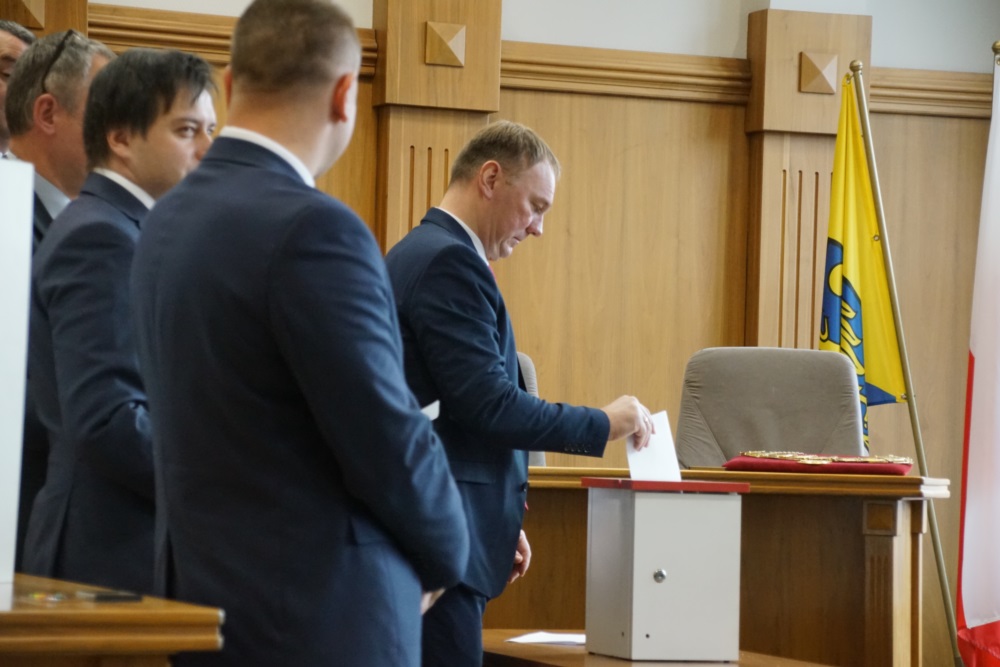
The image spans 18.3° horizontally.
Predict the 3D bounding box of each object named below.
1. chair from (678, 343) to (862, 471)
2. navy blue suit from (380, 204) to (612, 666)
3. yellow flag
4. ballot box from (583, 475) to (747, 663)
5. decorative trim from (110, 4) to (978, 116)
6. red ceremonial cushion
[{"bbox_3d":[0.658,0.582,7.660,0.540,1.100,0.600,1,-2,4],"label":"chair"},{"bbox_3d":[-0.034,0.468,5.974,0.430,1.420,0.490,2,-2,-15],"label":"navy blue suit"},{"bbox_3d":[1.002,-0.169,8.600,0.230,1.095,0.160,2,-2,-15],"label":"yellow flag"},{"bbox_3d":[0.314,0.449,5.943,0.249,0.334,0.215,2,-2,-25],"label":"ballot box"},{"bbox_3d":[0.201,-0.790,9.064,2.897,0.137,0.080,2,-2,-23],"label":"decorative trim"},{"bbox_3d":[0.760,0.315,7.450,0.420,0.045,0.360,1,-2,6],"label":"red ceremonial cushion"}]

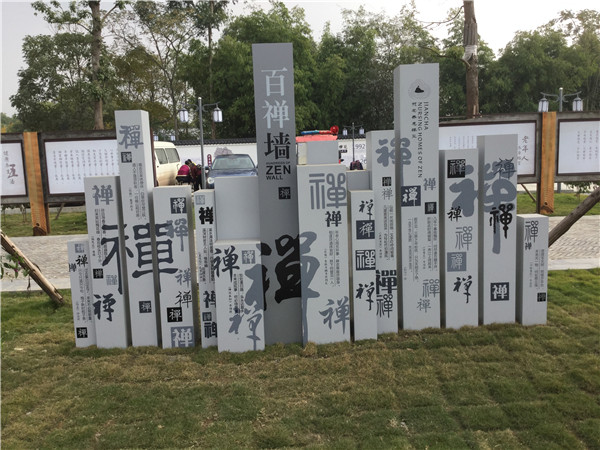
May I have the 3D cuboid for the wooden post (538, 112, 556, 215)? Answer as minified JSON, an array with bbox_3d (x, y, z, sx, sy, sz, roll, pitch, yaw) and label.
[{"bbox_3d":[5.412,-1.352,11.809,0.290,2.192,0.200,-2,8,-3],"label":"wooden post"}]

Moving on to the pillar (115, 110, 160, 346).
[{"bbox_3d":[-1.275,0.042,4.311,0.201,1.863,0.210,-2,7,-1],"label":"pillar"}]

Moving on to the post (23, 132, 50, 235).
[{"bbox_3d":[-5.535,-0.868,11.304,0.280,2.142,0.200,-2,8,-3],"label":"post"}]

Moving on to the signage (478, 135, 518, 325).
[{"bbox_3d":[1.671,0.055,4.566,0.279,1.624,0.160,-2,8,-3],"label":"signage"}]

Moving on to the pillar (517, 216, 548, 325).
[{"bbox_3d":[1.968,0.392,4.583,0.215,0.932,0.180,-2,8,-3],"label":"pillar"}]

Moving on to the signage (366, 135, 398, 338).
[{"bbox_3d":[0.689,0.064,4.459,0.180,1.653,0.250,-2,7,-1],"label":"signage"}]

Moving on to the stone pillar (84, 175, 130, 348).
[{"bbox_3d":[-1.526,0.297,4.342,0.238,1.368,0.220,-2,7,-1],"label":"stone pillar"}]

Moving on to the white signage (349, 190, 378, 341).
[{"bbox_3d":[0.502,0.331,4.336,0.182,1.223,0.190,-2,8,-3],"label":"white signage"}]

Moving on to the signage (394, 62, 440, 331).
[{"bbox_3d":[0.987,-0.209,4.505,0.308,2.165,0.235,-2,7,-1],"label":"signage"}]

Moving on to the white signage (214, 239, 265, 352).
[{"bbox_3d":[-0.458,0.541,4.199,0.351,0.843,0.225,-2,7,-1],"label":"white signage"}]

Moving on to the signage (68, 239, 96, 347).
[{"bbox_3d":[-1.781,0.564,4.452,0.170,0.892,0.180,-2,8,-3],"label":"signage"}]

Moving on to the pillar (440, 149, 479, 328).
[{"bbox_3d":[1.339,0.126,4.536,0.274,1.515,0.170,-2,8,-3],"label":"pillar"}]

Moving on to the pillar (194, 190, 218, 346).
[{"bbox_3d":[-0.711,0.346,4.274,0.154,1.230,0.220,-2,7,-1],"label":"pillar"}]

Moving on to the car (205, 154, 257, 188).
[{"bbox_3d":[-2.446,-1.886,19.985,1.780,1.460,4.500,-3,7,-6],"label":"car"}]

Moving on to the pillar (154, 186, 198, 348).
[{"bbox_3d":[-0.996,0.344,4.311,0.254,1.309,0.200,-2,8,-3],"label":"pillar"}]

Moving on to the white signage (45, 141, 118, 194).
[{"bbox_3d":[-4.545,-1.295,12.000,2.200,1.150,0.080,-2,7,-1],"label":"white signage"}]

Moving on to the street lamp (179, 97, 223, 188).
[{"bbox_3d":[-2.791,-2.025,15.354,1.255,3.168,0.260,-2,8,-3],"label":"street lamp"}]

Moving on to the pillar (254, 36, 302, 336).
[{"bbox_3d":[-0.174,-0.205,4.285,0.302,2.345,0.240,-2,8,-3],"label":"pillar"}]

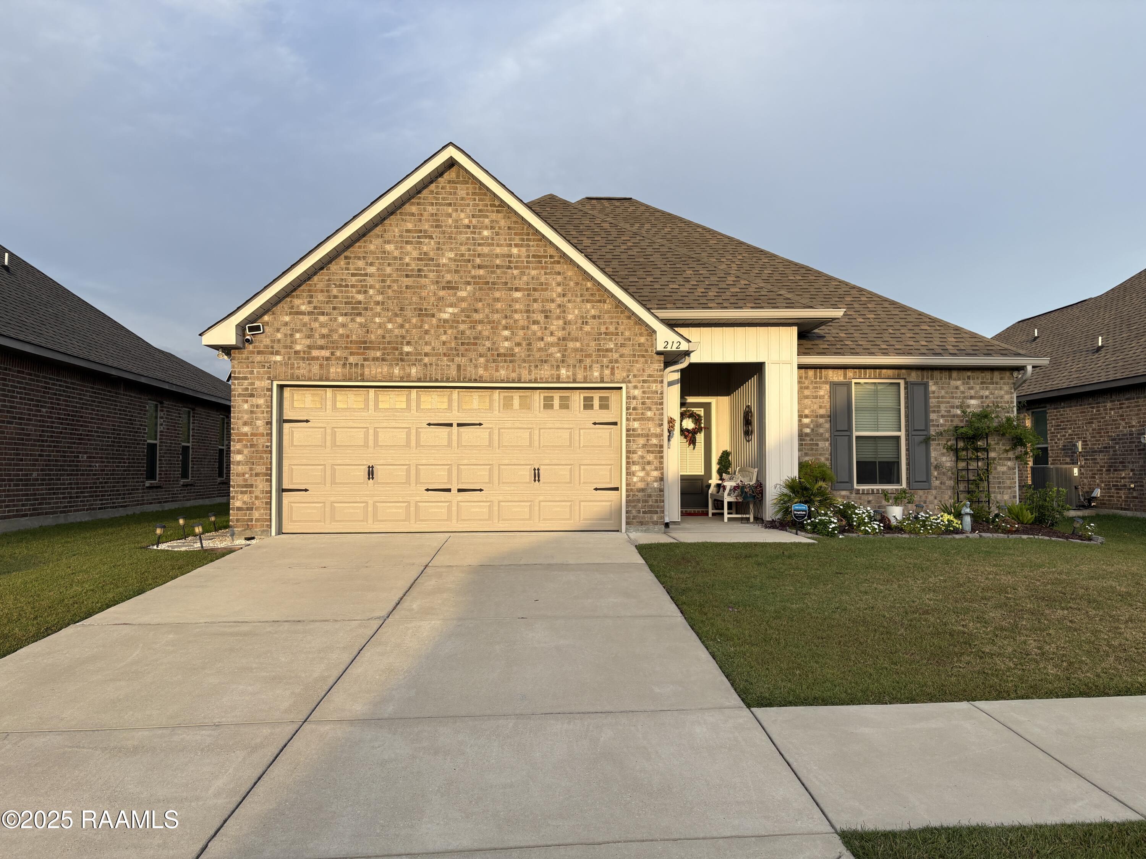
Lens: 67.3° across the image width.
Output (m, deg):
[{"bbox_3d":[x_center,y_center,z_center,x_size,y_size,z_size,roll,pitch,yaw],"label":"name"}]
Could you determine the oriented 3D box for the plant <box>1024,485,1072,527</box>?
[{"bbox_3d":[7.760,1.245,14.081,0.720,0.690,0.680,0,-3,-6],"label":"plant"}]

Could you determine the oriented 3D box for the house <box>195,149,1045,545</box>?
[{"bbox_3d":[0.754,-1.737,19.491,13.200,7.150,14.200,0,-3,-6],"label":"house"}]

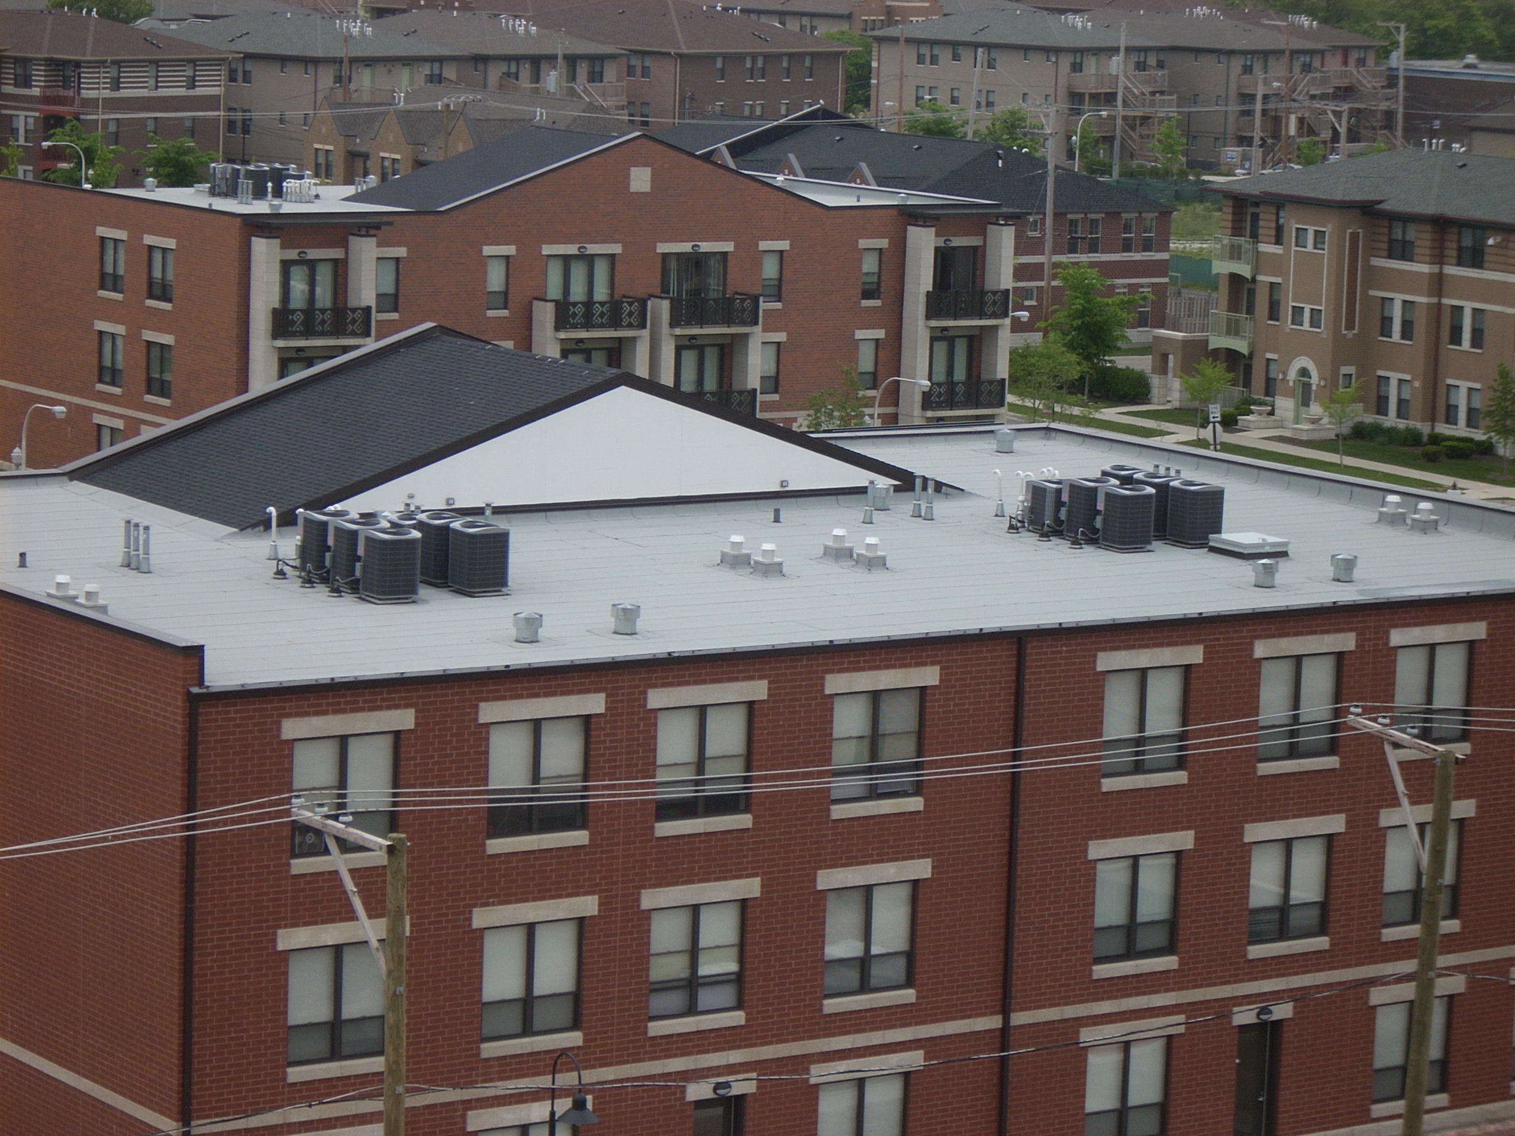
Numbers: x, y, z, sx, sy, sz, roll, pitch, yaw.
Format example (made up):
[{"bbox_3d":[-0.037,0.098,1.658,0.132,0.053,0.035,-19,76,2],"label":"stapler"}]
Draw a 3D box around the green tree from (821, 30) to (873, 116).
[{"bbox_3d":[7.150,-38.130,388.590,6.000,8.230,6.000,2,8,0],"label":"green tree"}]

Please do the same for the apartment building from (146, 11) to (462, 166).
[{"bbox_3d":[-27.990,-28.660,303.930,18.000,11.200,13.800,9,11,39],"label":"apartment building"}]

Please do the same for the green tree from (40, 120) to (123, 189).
[{"bbox_3d":[-35.400,-20.080,258.470,4.500,6.660,4.500,2,8,0],"label":"green tree"}]

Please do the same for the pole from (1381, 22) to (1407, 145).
[{"bbox_3d":[47.150,-35.120,367.780,2.500,10.940,0.350,9,11,39],"label":"pole"}]

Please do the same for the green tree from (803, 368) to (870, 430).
[{"bbox_3d":[2.440,-4.000,161.360,2.500,5.110,2.500,2,8,0],"label":"green tree"}]

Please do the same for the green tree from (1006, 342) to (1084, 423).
[{"bbox_3d":[11.270,-7.530,195.220,3.100,3.040,3.100,2,8,0],"label":"green tree"}]

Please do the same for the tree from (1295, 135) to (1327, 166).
[{"bbox_3d":[38.880,-28.770,348.240,2.200,3.370,2.200,2,8,0],"label":"tree"}]

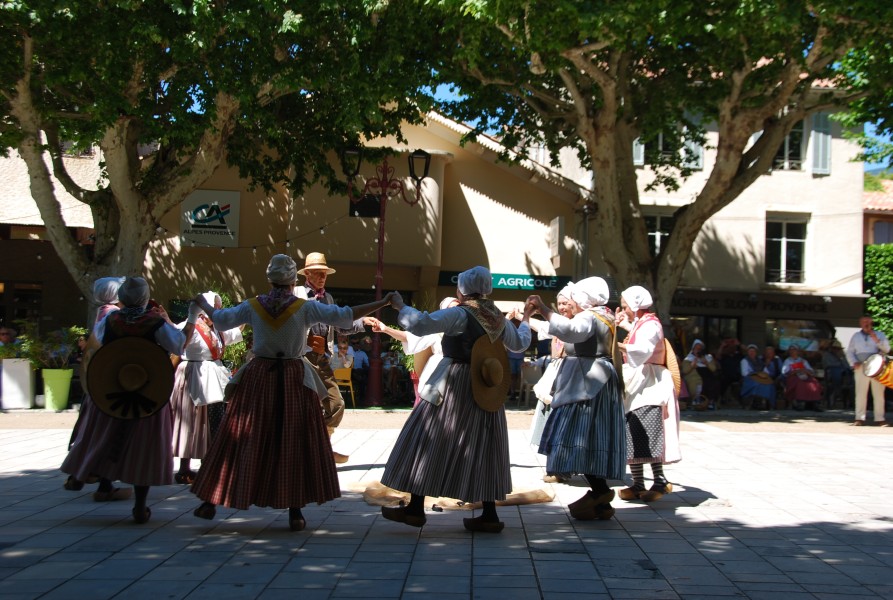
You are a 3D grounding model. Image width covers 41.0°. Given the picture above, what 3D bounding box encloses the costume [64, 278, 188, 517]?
[{"bbox_3d":[-2.077,0.631,7.650,0.750,1.550,0.680,2,-2,-14],"label":"costume"}]

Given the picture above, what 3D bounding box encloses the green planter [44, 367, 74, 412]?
[{"bbox_3d":[-6.388,1.486,19.600,0.480,0.700,0.480,1,-2,0],"label":"green planter"}]

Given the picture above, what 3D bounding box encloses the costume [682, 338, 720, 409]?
[{"bbox_3d":[4.594,1.324,21.500,0.660,1.260,0.750,1,-2,9],"label":"costume"}]

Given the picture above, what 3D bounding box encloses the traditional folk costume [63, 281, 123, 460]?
[{"bbox_3d":[-2.407,0.574,8.400,0.620,1.500,0.600,2,-3,-9],"label":"traditional folk costume"}]

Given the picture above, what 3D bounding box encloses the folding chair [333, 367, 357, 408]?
[{"bbox_3d":[-1.786,1.548,21.000,0.440,0.770,0.480,2,-2,-11],"label":"folding chair"}]

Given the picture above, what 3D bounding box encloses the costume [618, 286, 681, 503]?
[{"bbox_3d":[1.548,0.721,9.100,0.520,1.620,0.580,2,-2,-9],"label":"costume"}]

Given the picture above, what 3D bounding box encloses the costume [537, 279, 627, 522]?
[{"bbox_3d":[0.916,0.668,8.100,0.640,1.650,0.680,2,-3,6],"label":"costume"}]

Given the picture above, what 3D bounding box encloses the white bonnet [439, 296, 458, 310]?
[{"bbox_3d":[0.036,0.054,10.700,0.230,0.190,0.200,0,-3,41],"label":"white bonnet"}]

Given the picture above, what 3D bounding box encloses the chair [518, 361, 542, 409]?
[{"bbox_3d":[1.510,1.501,21.200,0.490,0.840,0.530,1,-3,12],"label":"chair"}]

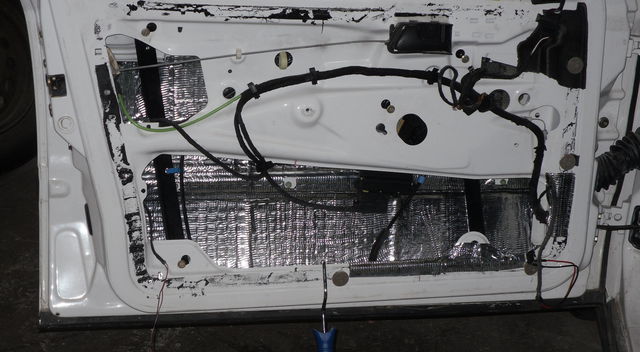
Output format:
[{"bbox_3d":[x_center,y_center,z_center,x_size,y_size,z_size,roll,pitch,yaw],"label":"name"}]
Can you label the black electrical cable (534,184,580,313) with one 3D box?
[{"bbox_3d":[0.438,0.130,2.331,0.092,0.272,0.050,-1,26,-8],"label":"black electrical cable"}]

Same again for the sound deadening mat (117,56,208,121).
[{"bbox_3d":[-0.272,-0.151,2.174,0.158,0.119,0.030,-1,26,-8],"label":"sound deadening mat"}]

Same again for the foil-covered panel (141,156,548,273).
[{"bbox_3d":[0.053,0.073,2.320,0.761,0.242,0.080,-1,26,-8],"label":"foil-covered panel"}]

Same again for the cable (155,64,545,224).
[{"bbox_3d":[0.059,-0.051,2.203,0.691,0.308,0.080,-1,26,-8],"label":"cable"}]

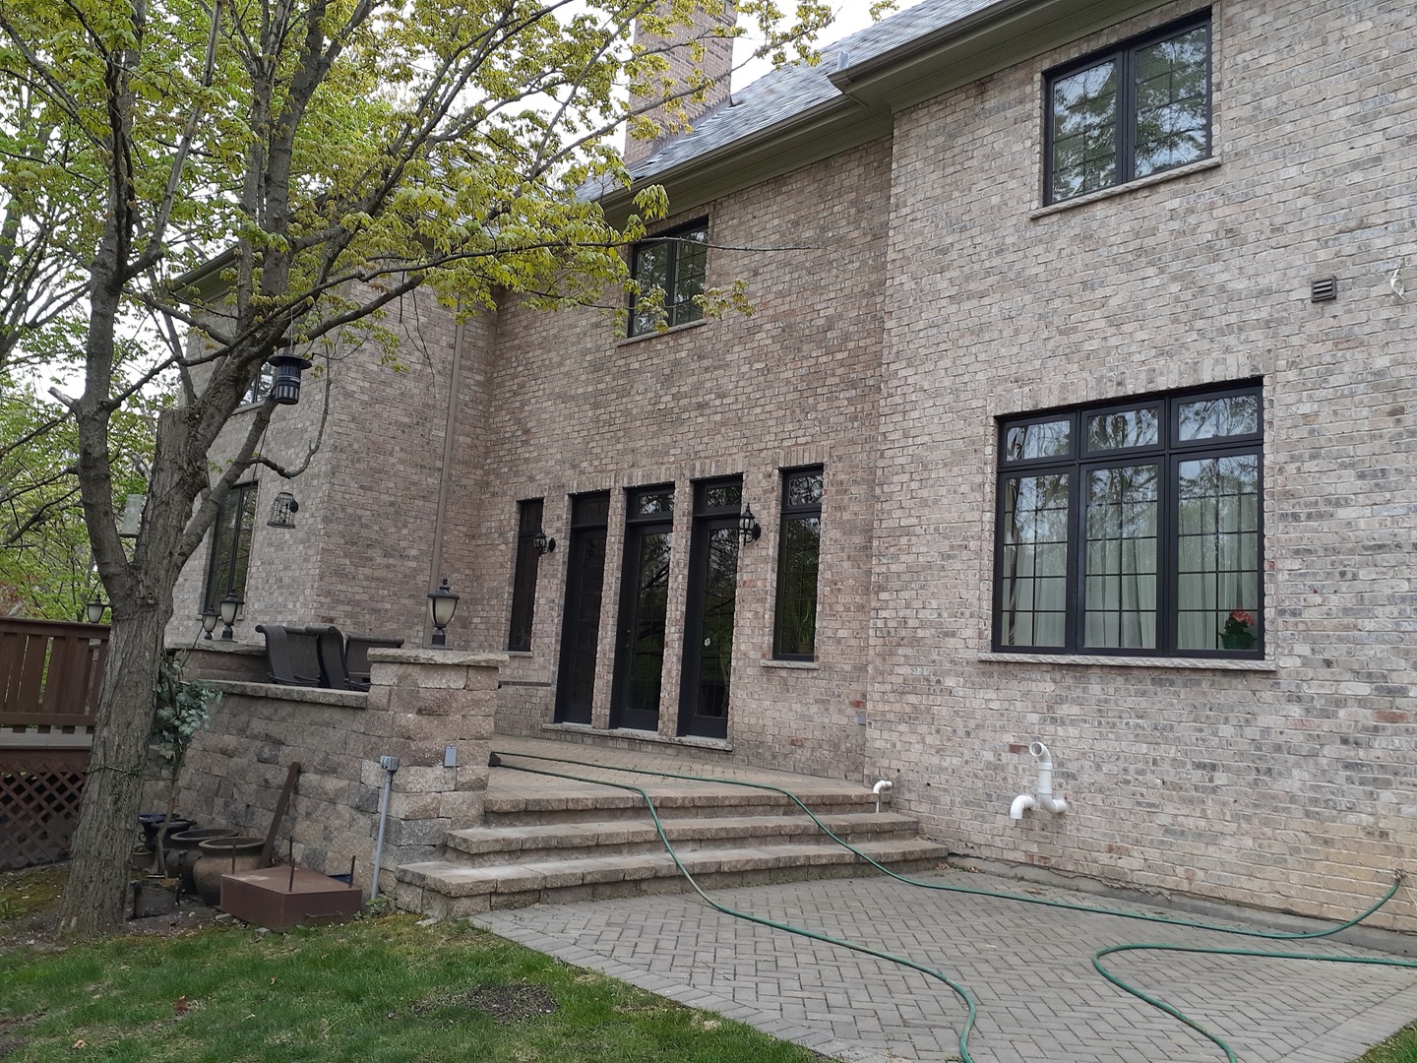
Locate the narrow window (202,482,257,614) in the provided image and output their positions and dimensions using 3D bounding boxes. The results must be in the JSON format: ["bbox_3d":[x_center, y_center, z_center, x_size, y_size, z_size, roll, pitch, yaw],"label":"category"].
[{"bbox_3d":[-6.723,0.282,15.744,0.120,1.820,1.600,11,-11,-44],"label":"narrow window"}]

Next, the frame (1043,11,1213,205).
[{"bbox_3d":[3.377,-3.365,8.929,0.120,1.220,1.400,12,-11,-44],"label":"frame"}]

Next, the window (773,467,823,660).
[{"bbox_3d":[0.938,0.323,11.077,0.120,1.920,0.550,12,-11,-44],"label":"window"}]

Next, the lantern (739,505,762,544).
[{"bbox_3d":[0.425,-0.055,11.305,0.240,0.420,0.160,11,-11,-44],"label":"lantern"}]

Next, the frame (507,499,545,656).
[{"bbox_3d":[-2.282,0.566,14.300,0.120,1.950,0.580,11,-11,-44],"label":"frame"}]

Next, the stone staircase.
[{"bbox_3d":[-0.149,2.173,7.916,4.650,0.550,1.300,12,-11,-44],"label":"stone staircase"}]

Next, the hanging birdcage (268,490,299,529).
[{"bbox_3d":[-2.154,-0.112,5.600,0.160,0.200,0.150,6,-8,-21],"label":"hanging birdcage"}]

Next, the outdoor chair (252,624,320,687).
[{"bbox_3d":[-3.268,1.346,9.050,0.680,1.070,0.600,4,-8,-2],"label":"outdoor chair"}]

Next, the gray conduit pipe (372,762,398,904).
[{"bbox_3d":[-1.879,1.706,6.314,0.090,0.790,0.090,12,-11,-44],"label":"gray conduit pipe"}]

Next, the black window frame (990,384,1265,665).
[{"bbox_3d":[3.156,-0.039,8.413,0.130,1.960,2.110,11,-11,-44],"label":"black window frame"}]

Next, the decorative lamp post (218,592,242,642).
[{"bbox_3d":[-3.981,0.705,9.200,0.200,0.430,0.200,11,-11,-44],"label":"decorative lamp post"}]

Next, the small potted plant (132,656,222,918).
[{"bbox_3d":[-2.876,1.362,5.950,0.390,1.350,0.400,11,-11,-44],"label":"small potted plant"}]

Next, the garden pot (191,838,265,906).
[{"bbox_3d":[-2.773,1.982,6.450,0.440,0.345,0.440,12,-11,-44],"label":"garden pot"}]

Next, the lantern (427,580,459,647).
[{"bbox_3d":[-1.722,0.513,7.088,0.210,0.445,0.210,12,-11,-44],"label":"lantern"}]

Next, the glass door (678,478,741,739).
[{"bbox_3d":[0.073,0.794,11.882,0.140,2.790,0.800,12,-11,-44],"label":"glass door"}]

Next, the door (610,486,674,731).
[{"bbox_3d":[-0.691,0.854,12.612,0.130,2.770,0.900,11,-11,-44],"label":"door"}]

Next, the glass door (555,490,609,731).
[{"bbox_3d":[-1.485,0.917,13.459,0.140,2.800,0.800,12,-11,-44],"label":"glass door"}]

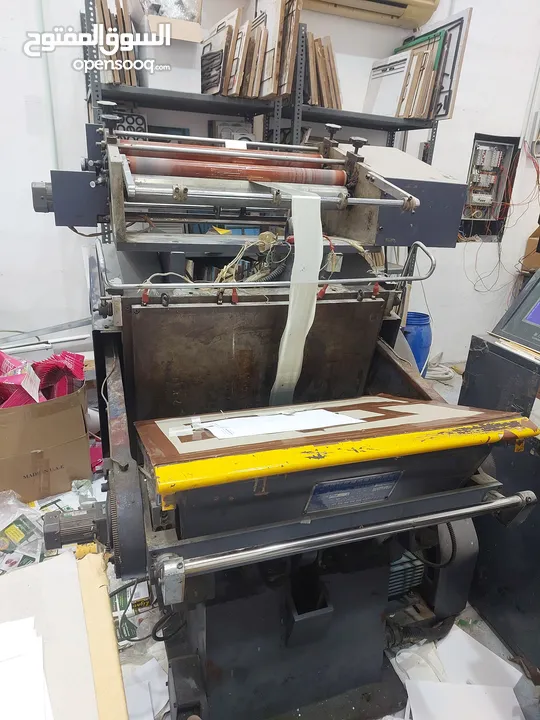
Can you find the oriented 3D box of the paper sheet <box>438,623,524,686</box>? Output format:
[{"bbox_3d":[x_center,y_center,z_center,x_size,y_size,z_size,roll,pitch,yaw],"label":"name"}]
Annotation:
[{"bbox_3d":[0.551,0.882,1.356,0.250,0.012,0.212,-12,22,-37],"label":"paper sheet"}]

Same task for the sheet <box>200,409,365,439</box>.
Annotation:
[{"bbox_3d":[0.018,0.134,1.040,0.300,0.012,0.220,-4,1,-20],"label":"sheet"}]

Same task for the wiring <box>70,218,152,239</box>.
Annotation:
[{"bbox_3d":[-0.429,-0.359,1.304,0.214,0.055,0.080,-4,19,-20],"label":"wiring"}]

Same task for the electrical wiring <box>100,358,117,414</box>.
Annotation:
[{"bbox_3d":[-0.374,0.053,1.110,0.036,0.070,0.200,-4,19,-20],"label":"electrical wiring"}]

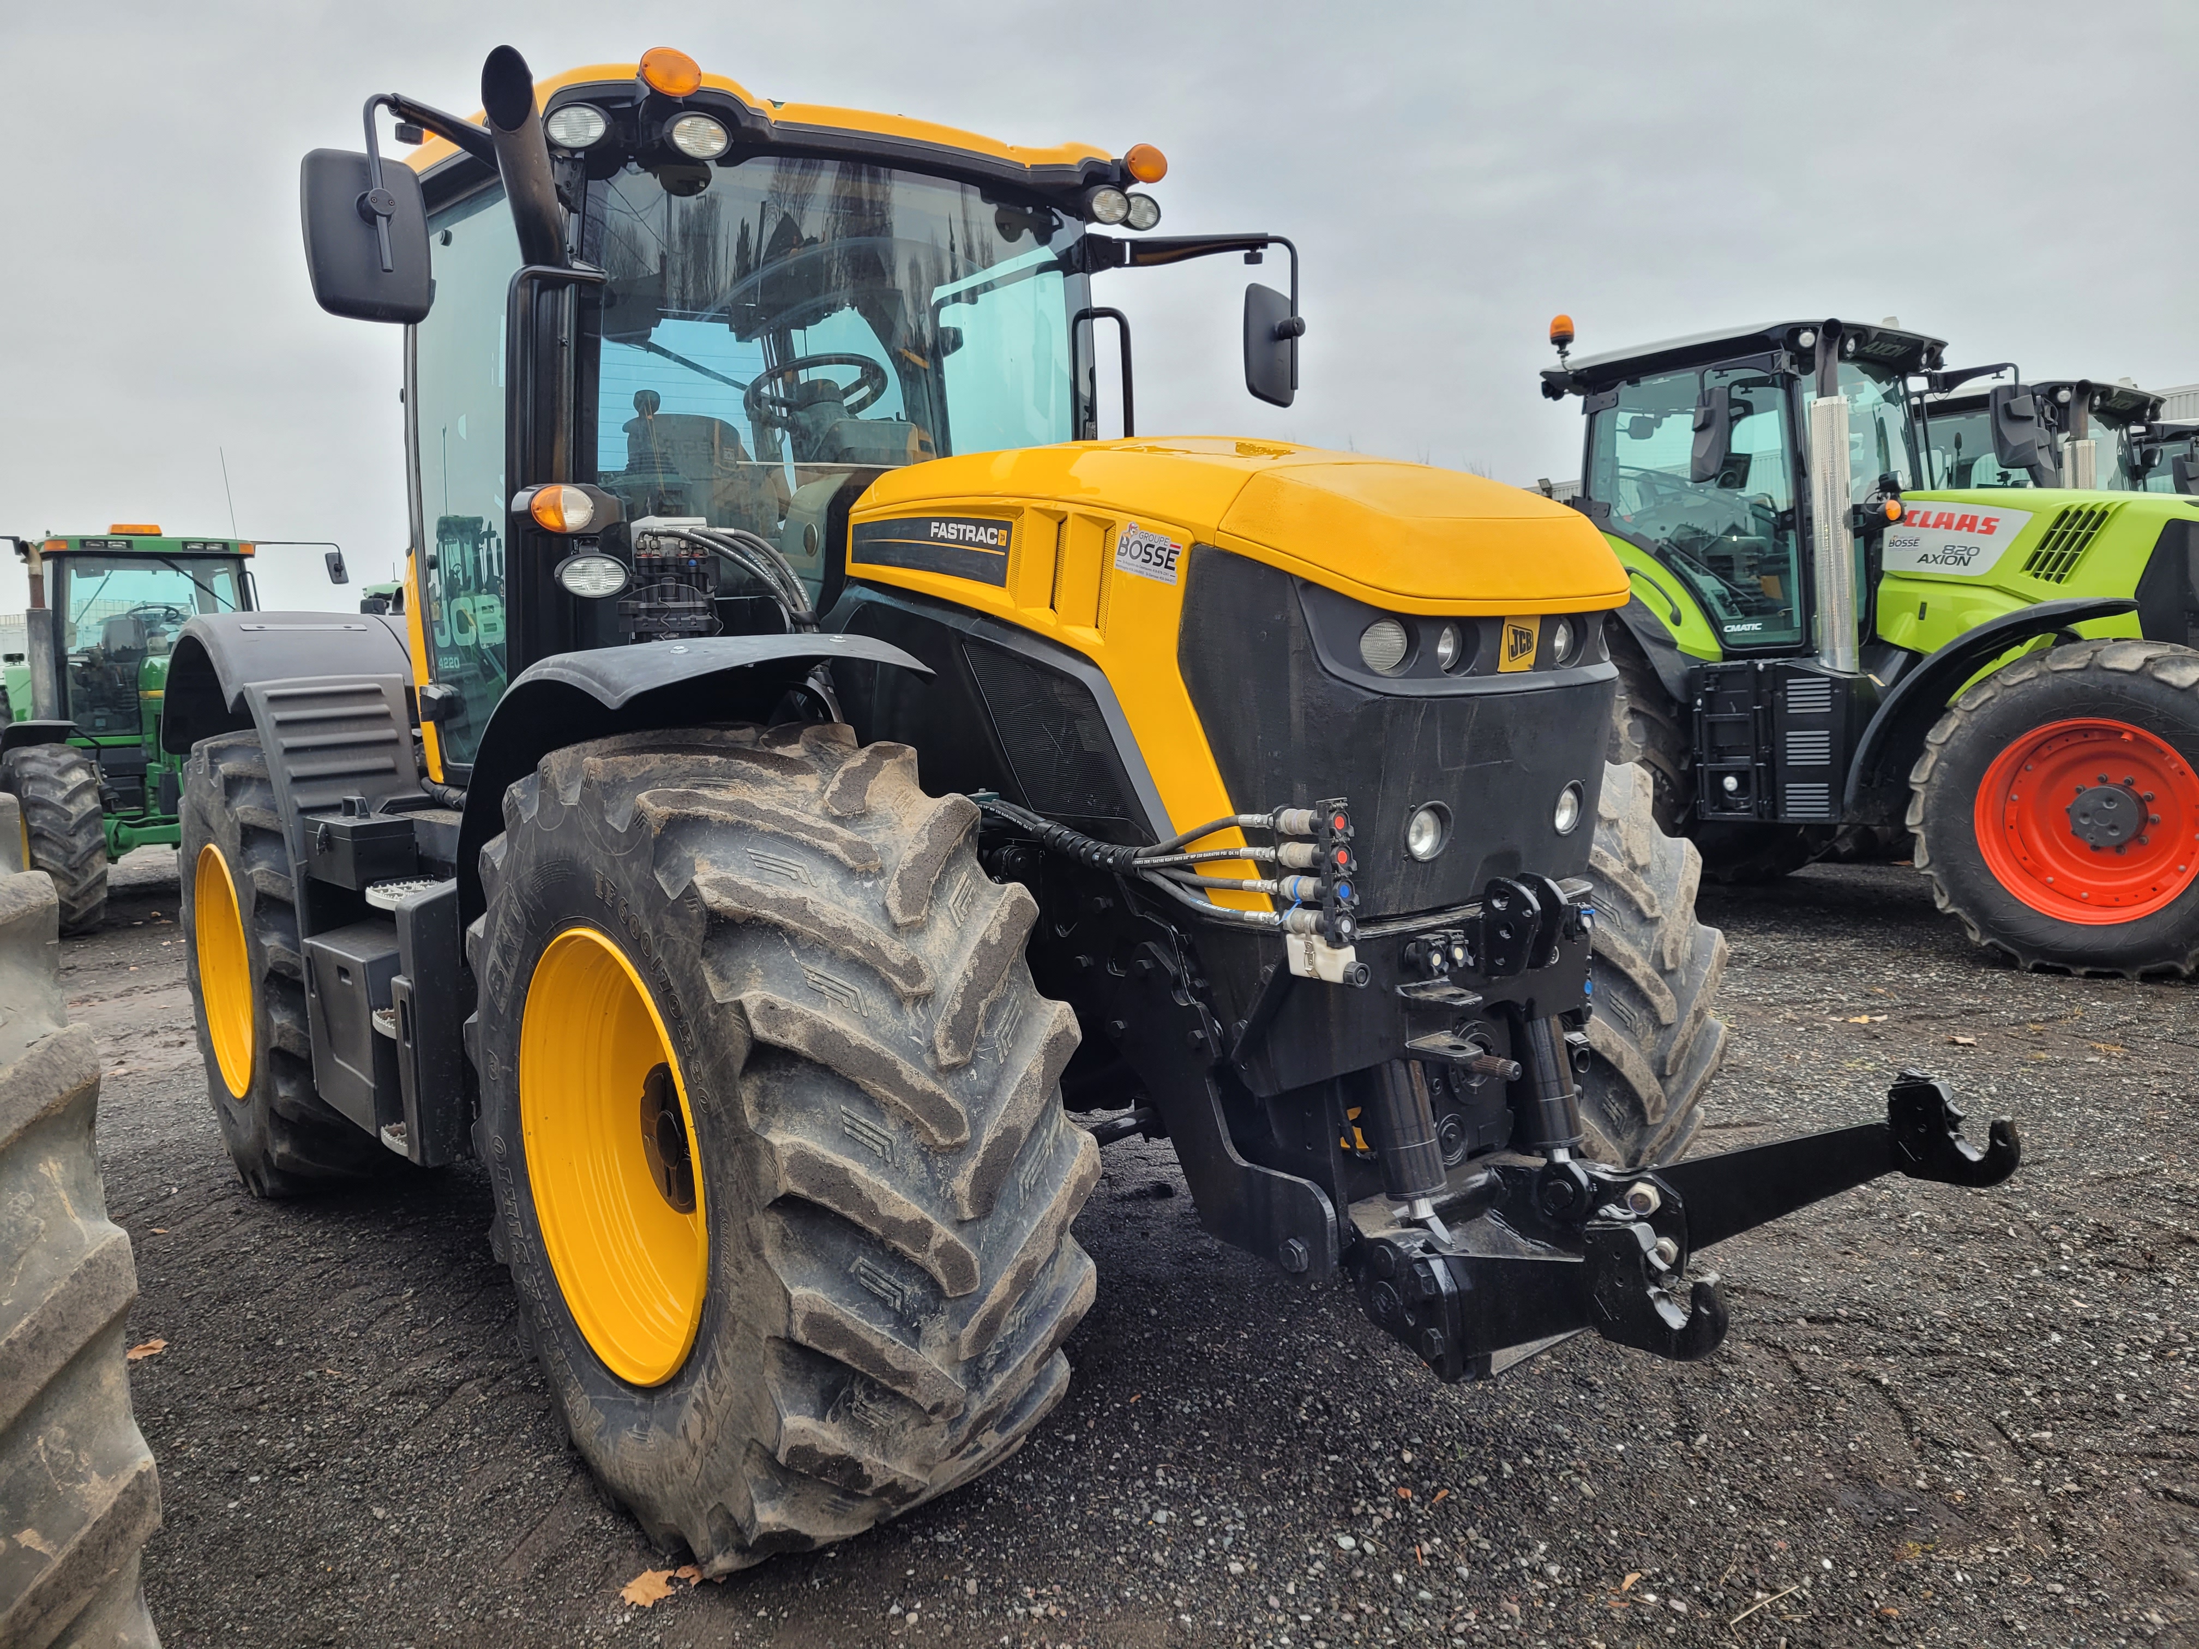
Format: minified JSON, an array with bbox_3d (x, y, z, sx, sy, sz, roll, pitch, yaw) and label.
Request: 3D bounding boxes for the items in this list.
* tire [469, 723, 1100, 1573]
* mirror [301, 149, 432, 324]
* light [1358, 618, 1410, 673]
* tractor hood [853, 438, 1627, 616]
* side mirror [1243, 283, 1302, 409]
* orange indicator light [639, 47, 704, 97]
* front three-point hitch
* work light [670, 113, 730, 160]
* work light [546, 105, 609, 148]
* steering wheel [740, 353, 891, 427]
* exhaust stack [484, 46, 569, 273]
[{"bbox_3d":[-0.680,0.550,3.119,0.606,1.515,1.545,-7,6,-38],"label":"tire"},{"bbox_3d":[-1.472,-1.181,3.314,0.247,0.333,0.091,-6,6,-34],"label":"mirror"},{"bbox_3d":[0.439,-0.282,2.646,0.091,0.091,0.081,-5,5,-23],"label":"light"},{"bbox_3d":[0.216,-0.589,3.335,0.768,0.434,1.555,-7,6,-38],"label":"tractor hood"},{"bbox_3d":[0.501,-1.416,4.887,0.091,0.333,0.242,1,6,40],"label":"side mirror"},{"bbox_3d":[-0.932,-1.613,3.552,0.138,0.109,0.091,-6,6,-33],"label":"orange indicator light"},{"bbox_3d":[0.899,0.627,2.656,0.939,0.374,0.768,-7,6,-38],"label":"front three-point hitch"},{"bbox_3d":[-0.897,-1.519,3.663,0.141,0.101,0.086,-6,6,-35],"label":"work light"},{"bbox_3d":[-1.154,-1.534,3.628,0.144,0.101,0.086,-6,6,-29],"label":"work light"},{"bbox_3d":[-0.759,-1.152,4.482,0.404,0.081,0.404,-7,-13,-38],"label":"steering wheel"},{"bbox_3d":[-1.214,-1.403,3.488,0.116,0.441,0.126,-7,14,2],"label":"exhaust stack"}]

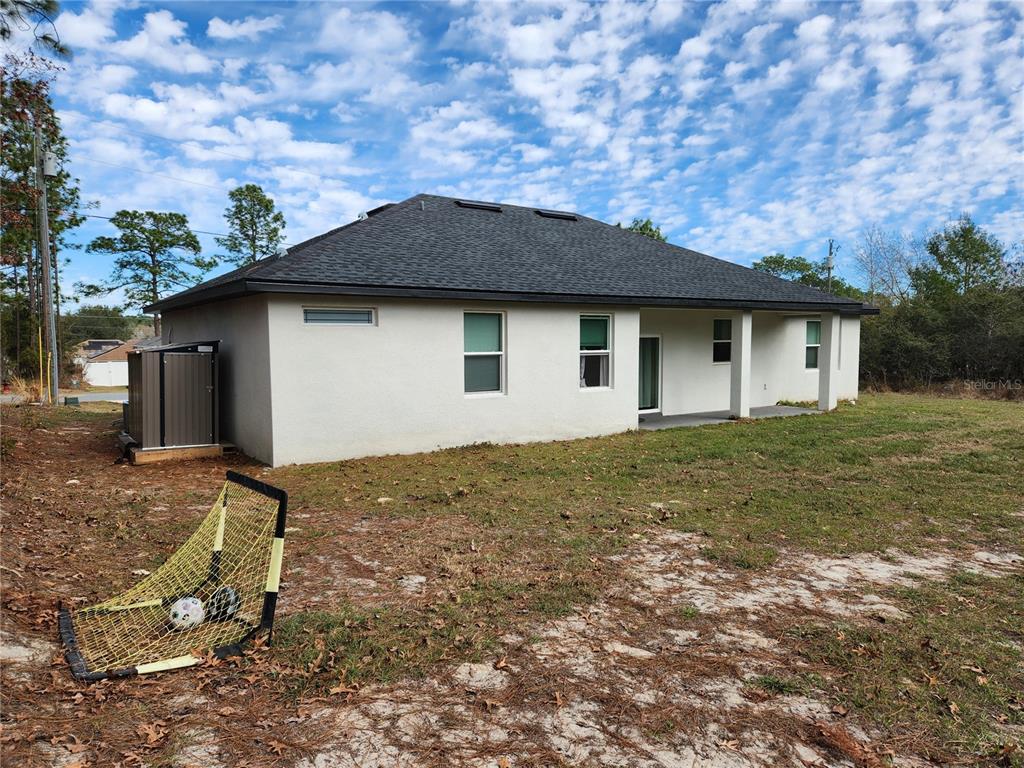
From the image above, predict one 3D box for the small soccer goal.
[{"bbox_3d":[-2.210,1.070,4.350,1.100,0.900,1.260,-3,5,-33],"label":"small soccer goal"}]

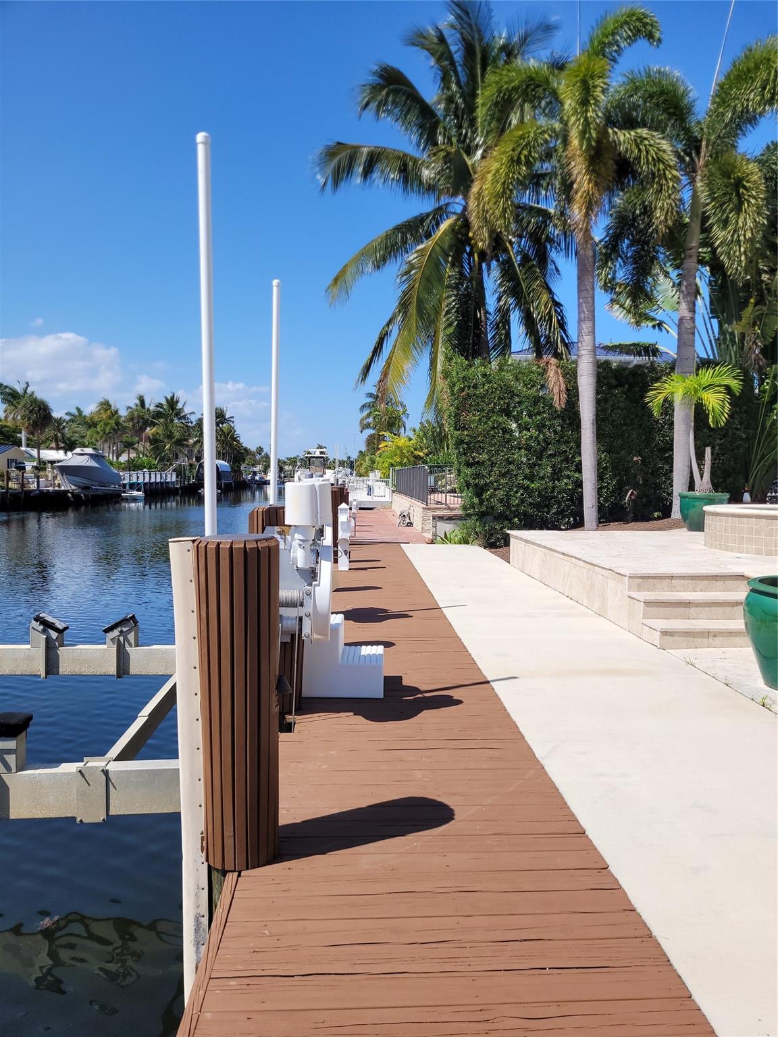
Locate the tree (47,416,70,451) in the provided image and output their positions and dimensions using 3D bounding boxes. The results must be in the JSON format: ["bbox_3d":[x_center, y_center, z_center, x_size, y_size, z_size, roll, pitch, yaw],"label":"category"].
[{"bbox_3d":[-47.327,-9.846,111.622,3.300,9.630,3.300,0,3,-2],"label":"tree"}]

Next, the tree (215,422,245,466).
[{"bbox_3d":[-31.583,-13.239,154.498,5.600,11.550,5.600,0,3,-2],"label":"tree"}]

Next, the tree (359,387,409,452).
[{"bbox_3d":[-0.553,-8.547,81.647,5.400,10.420,5.400,0,3,-2],"label":"tree"}]

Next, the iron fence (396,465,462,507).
[{"bbox_3d":[1.098,-1.306,28.088,1.000,1.020,16.800,0,3,-2],"label":"iron fence"}]

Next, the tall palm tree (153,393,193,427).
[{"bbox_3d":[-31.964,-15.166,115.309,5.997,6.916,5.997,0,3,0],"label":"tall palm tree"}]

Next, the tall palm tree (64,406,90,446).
[{"bbox_3d":[-47.048,-11.195,117.555,4.000,11.650,4.000,0,3,-2],"label":"tall palm tree"}]

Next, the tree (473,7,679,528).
[{"bbox_3d":[3.102,-4.064,12.884,3.404,8.486,3.404,0,3,0],"label":"tree"}]

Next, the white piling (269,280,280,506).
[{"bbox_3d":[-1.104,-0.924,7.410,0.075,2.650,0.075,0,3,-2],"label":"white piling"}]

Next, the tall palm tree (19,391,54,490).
[{"bbox_3d":[-32.554,-7.219,71.700,3.431,8.692,3.431,0,3,0],"label":"tall palm tree"}]

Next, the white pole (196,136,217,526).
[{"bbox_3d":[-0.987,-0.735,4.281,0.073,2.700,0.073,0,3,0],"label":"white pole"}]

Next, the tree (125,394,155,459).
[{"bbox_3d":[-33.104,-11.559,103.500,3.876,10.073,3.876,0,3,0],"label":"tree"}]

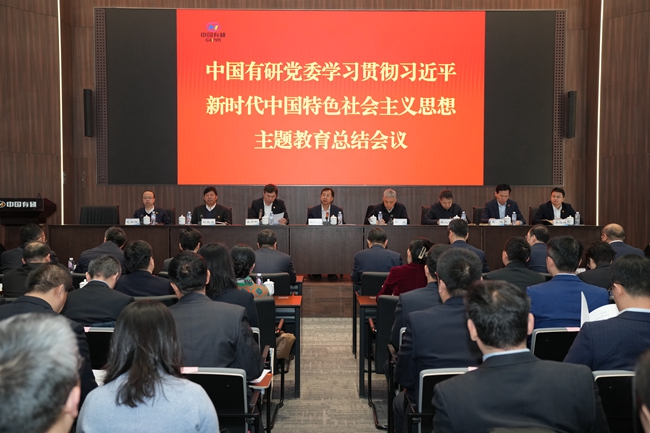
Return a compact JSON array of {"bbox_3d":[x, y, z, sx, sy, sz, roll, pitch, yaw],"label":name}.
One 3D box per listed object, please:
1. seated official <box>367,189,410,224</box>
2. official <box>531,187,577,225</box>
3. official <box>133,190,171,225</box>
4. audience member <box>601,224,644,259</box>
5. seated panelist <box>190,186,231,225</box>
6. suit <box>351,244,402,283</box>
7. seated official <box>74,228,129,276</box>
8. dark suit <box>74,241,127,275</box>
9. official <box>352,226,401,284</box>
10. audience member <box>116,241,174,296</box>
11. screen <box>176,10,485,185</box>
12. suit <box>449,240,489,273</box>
[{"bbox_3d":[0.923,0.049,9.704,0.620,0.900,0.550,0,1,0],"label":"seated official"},{"bbox_3d":[3.395,0.226,9.650,0.630,1.311,0.750,0,1,7],"label":"official"},{"bbox_3d":[-2.511,0.252,9.650,0.540,1.260,0.750,0,1,-6],"label":"official"},{"bbox_3d":[3.011,0.541,6.736,0.520,0.950,0.580,0,2,-15],"label":"audience member"},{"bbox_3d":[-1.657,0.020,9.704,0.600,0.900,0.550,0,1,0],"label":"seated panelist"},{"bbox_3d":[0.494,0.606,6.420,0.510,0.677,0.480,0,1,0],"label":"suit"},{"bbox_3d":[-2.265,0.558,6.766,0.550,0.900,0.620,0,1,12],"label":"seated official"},{"bbox_3d":[-2.241,0.529,6.666,0.550,0.580,0.460,0,1,10],"label":"dark suit"},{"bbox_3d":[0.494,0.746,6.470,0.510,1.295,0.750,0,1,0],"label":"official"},{"bbox_3d":[-1.408,0.665,5.239,0.520,0.950,0.580,0,1,10],"label":"audience member"},{"bbox_3d":[0.105,-2.101,11.850,5.448,3.075,0.100,0,1,0],"label":"screen"},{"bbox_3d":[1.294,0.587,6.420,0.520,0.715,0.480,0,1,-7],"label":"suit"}]

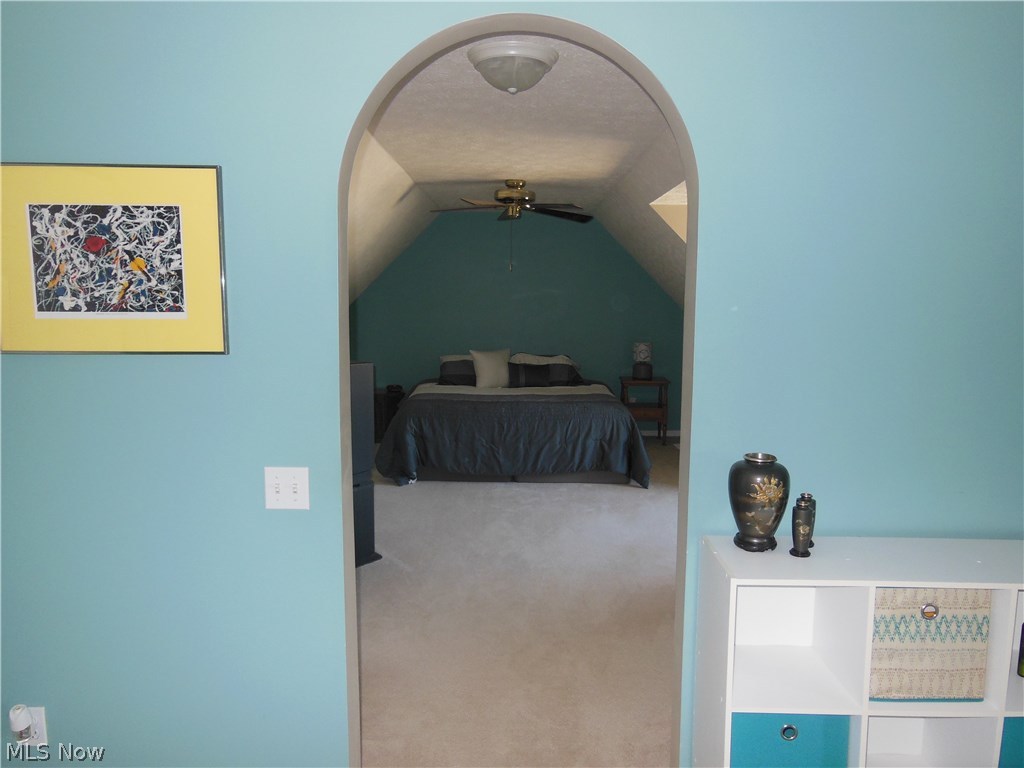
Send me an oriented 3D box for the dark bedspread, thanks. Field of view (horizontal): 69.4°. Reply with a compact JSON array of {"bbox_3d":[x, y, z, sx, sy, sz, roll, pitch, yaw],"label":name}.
[{"bbox_3d":[0.024,0.422,6.852,2.250,0.645,1.700,0,7,1],"label":"dark bedspread"}]

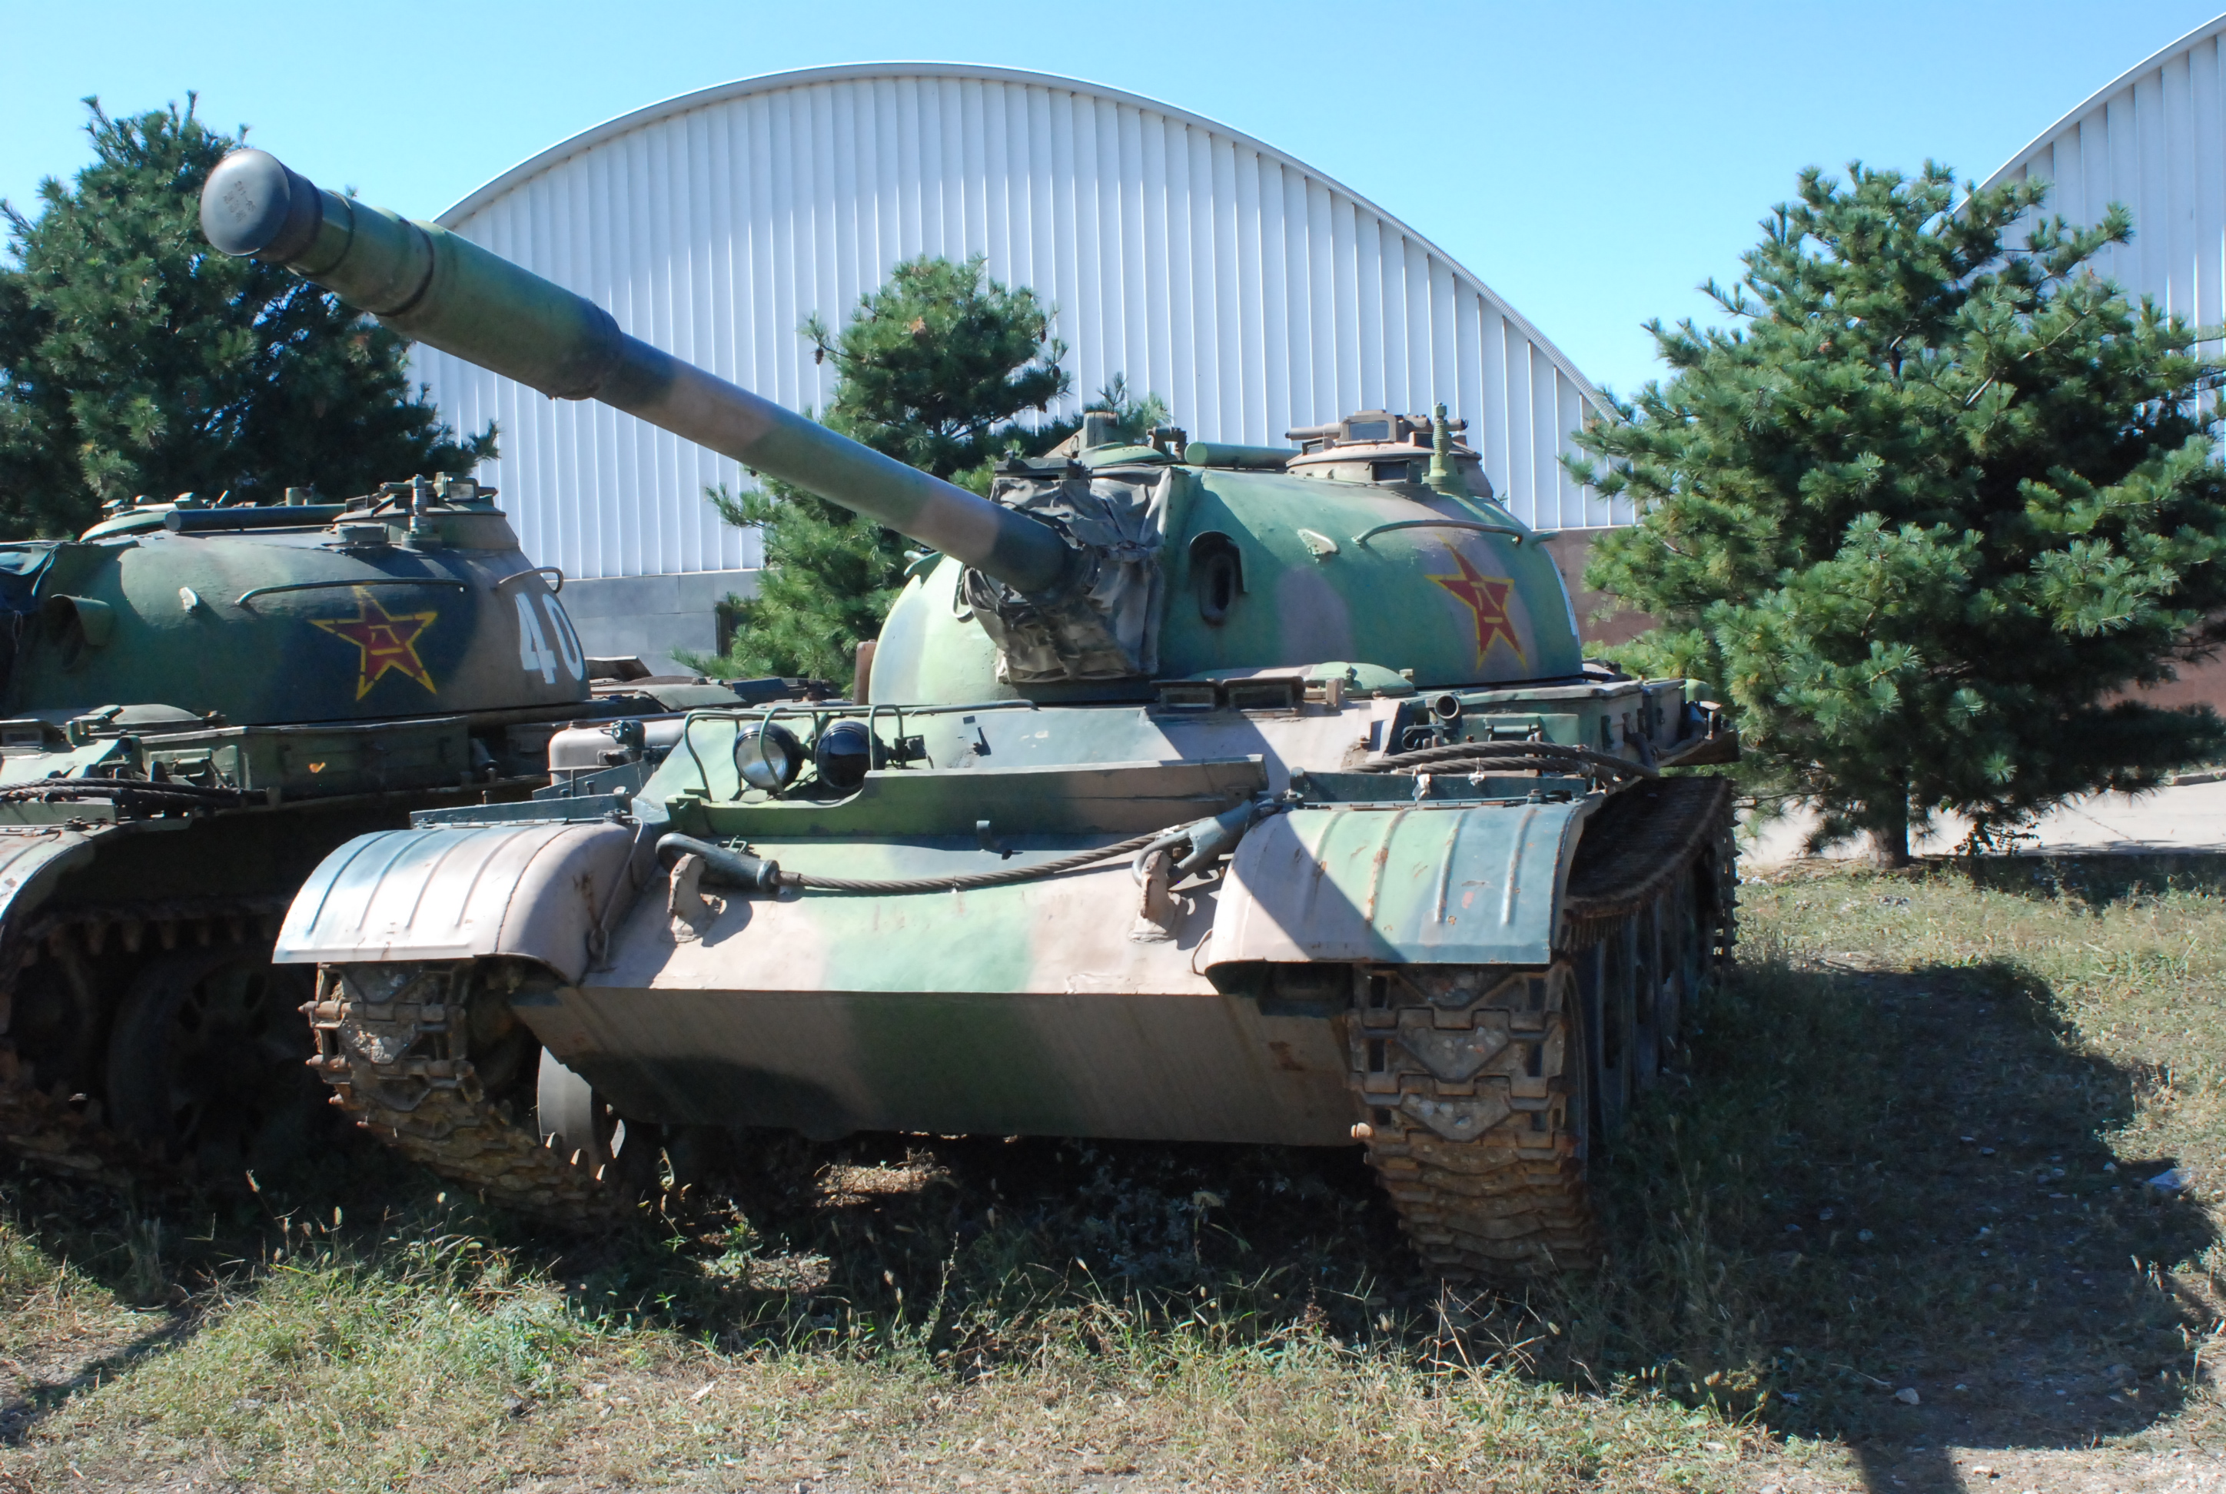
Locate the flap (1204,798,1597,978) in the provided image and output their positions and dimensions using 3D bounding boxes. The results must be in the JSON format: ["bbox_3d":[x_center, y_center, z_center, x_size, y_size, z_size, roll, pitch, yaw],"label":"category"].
[{"bbox_3d":[0.573,0.269,4.446,0.690,0.315,0.610,-2,2,20],"label":"flap"}]

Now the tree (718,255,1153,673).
[{"bbox_3d":[-1.082,-1.150,15.047,3.400,4.300,3.400,-2,1,0],"label":"tree"}]

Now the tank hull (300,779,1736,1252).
[{"bbox_3d":[0.364,0.568,7.074,2.860,1.190,5.320,-2,2,20],"label":"tank hull"}]

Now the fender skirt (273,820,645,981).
[{"bbox_3d":[-1.452,0.340,5.164,0.730,0.325,0.610,-2,2,20],"label":"fender skirt"}]

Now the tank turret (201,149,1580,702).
[{"bbox_3d":[-0.217,-0.516,5.536,2.220,0.890,5.580,-2,2,20],"label":"tank turret"}]

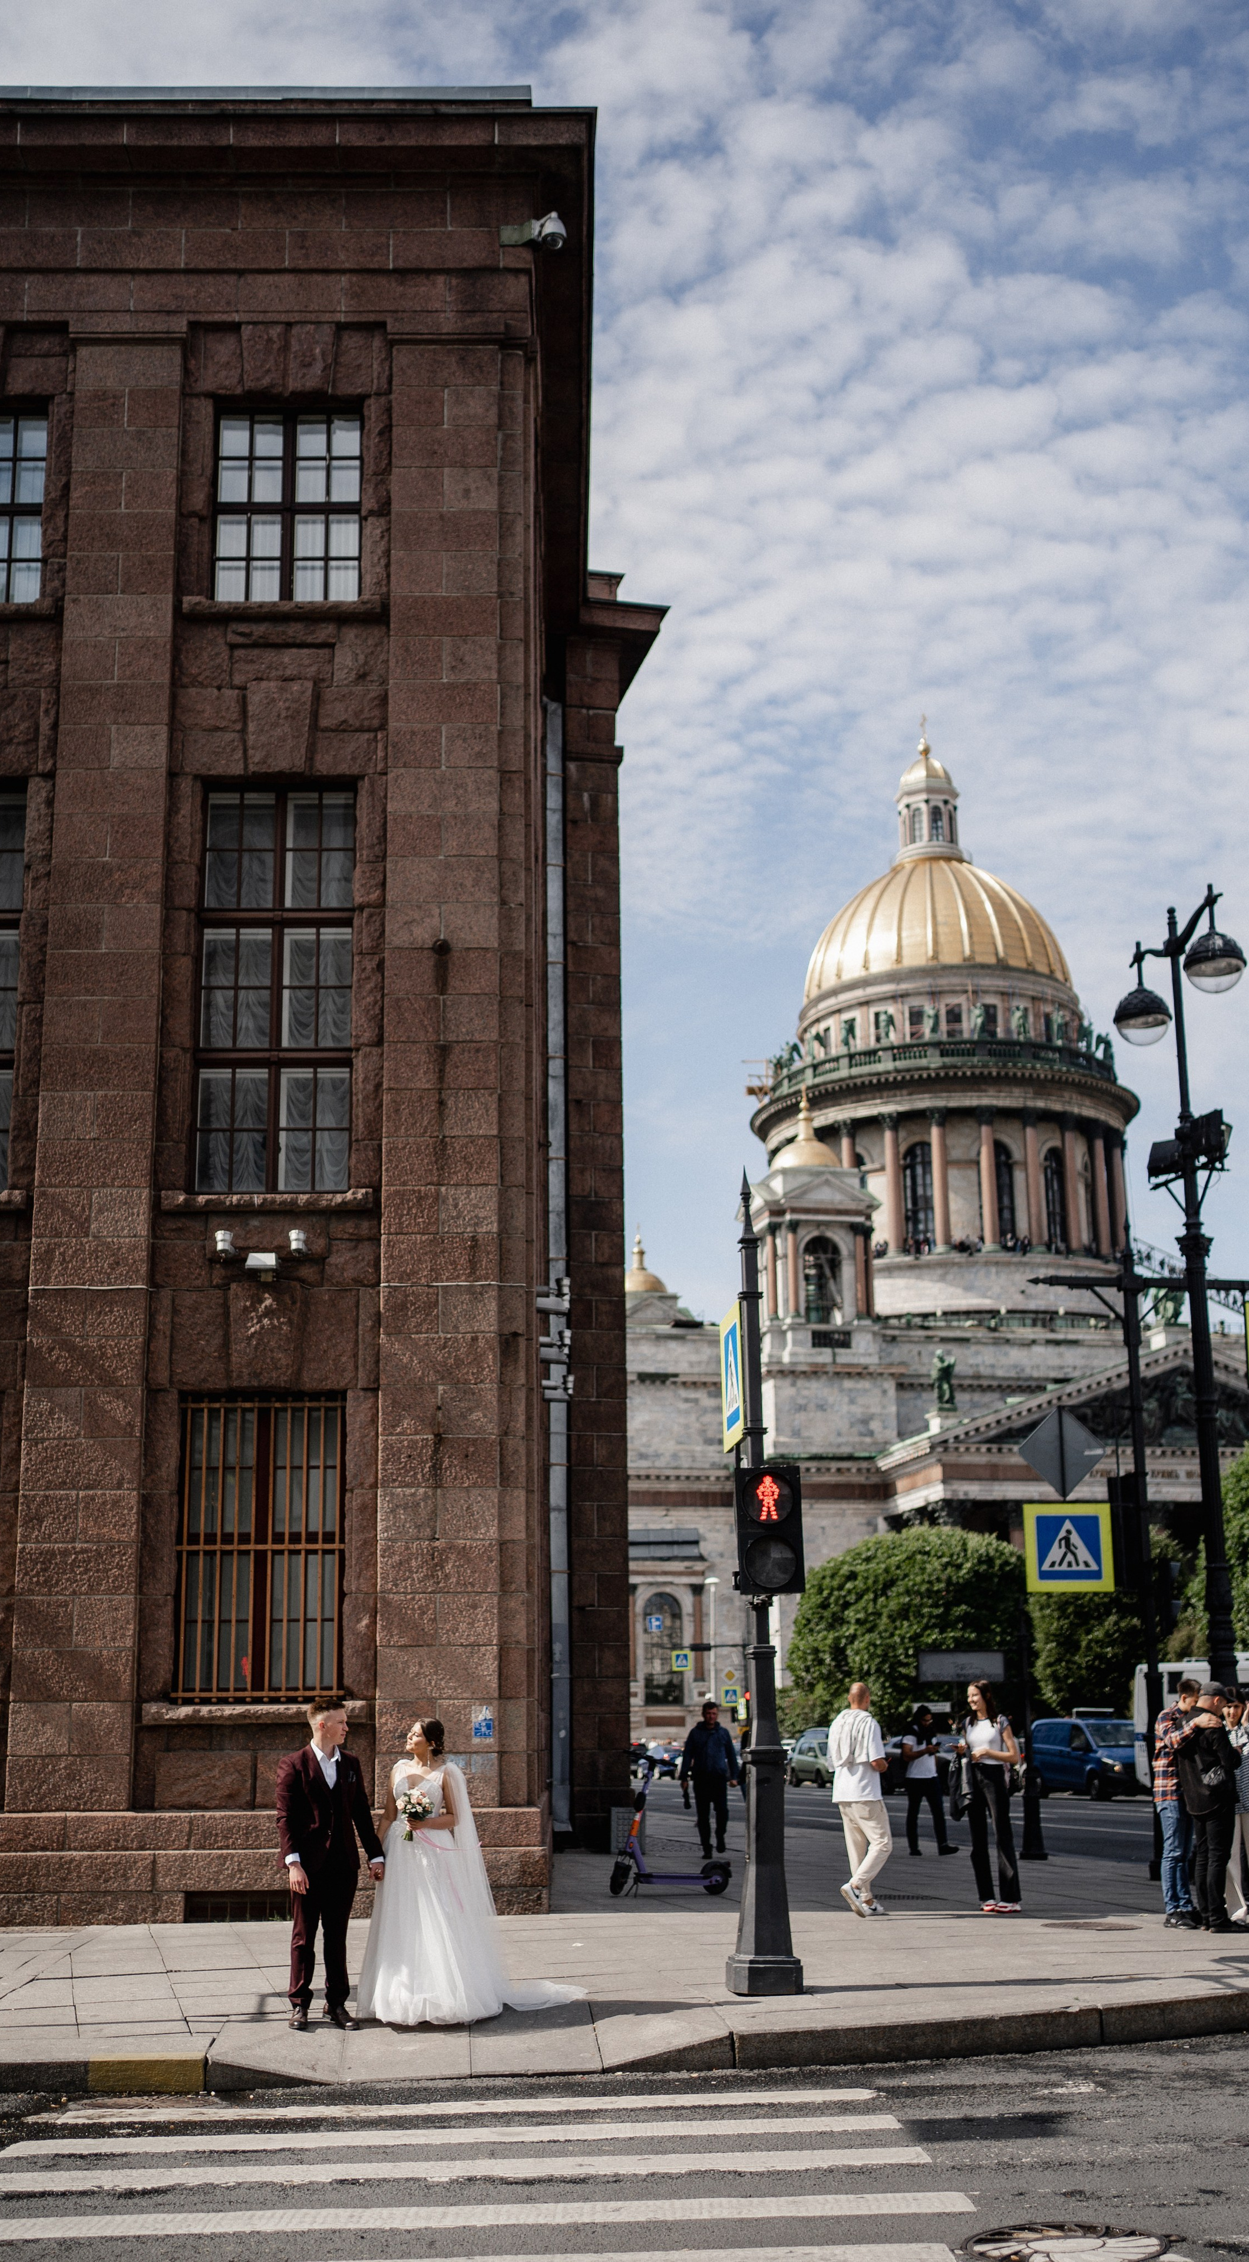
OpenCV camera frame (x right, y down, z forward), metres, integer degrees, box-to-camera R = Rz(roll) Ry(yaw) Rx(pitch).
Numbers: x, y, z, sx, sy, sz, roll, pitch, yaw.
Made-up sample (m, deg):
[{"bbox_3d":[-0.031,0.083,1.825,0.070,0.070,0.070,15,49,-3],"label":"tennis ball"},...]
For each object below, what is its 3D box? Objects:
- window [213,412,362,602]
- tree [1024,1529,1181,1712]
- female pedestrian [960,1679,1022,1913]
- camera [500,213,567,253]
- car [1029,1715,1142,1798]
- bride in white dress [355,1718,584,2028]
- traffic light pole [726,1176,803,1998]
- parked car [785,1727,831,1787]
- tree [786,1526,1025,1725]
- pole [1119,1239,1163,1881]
[{"bbox_3d":[-3.289,-6.105,21.480,1.427,2.064,0.180,0,-15,-2],"label":"window"},{"bbox_3d":[13.458,14.907,62.867,4.600,6.835,4.600,-1,-15,0],"label":"tree"},{"bbox_3d":[2.883,5.209,17.239,0.450,1.731,0.300,-10,-17,31],"label":"female pedestrian"},{"bbox_3d":[-0.822,-8.721,21.205,0.450,0.320,0.550,11,-18,-39],"label":"camera"},{"bbox_3d":[12.236,16.061,56.244,1.980,1.920,5.100,2,-15,-11],"label":"car"},{"bbox_3d":[-0.935,4.354,13.111,1.240,1.663,1.000,-3,-15,9],"label":"bride in white dress"},{"bbox_3d":[0.839,2.781,14.050,0.480,5.128,0.500,-1,-15,0],"label":"traffic light pole"},{"bbox_3d":[5.705,17.003,59.632,1.780,1.580,4.400,2,-14,-11],"label":"parked car"},{"bbox_3d":[9.454,17.249,73.998,8.042,7.805,7.640,-1,-14,0],"label":"tree"},{"bbox_3d":[4.827,3.771,20.381,0.330,6.012,0.330,-1,-14,0],"label":"pole"}]

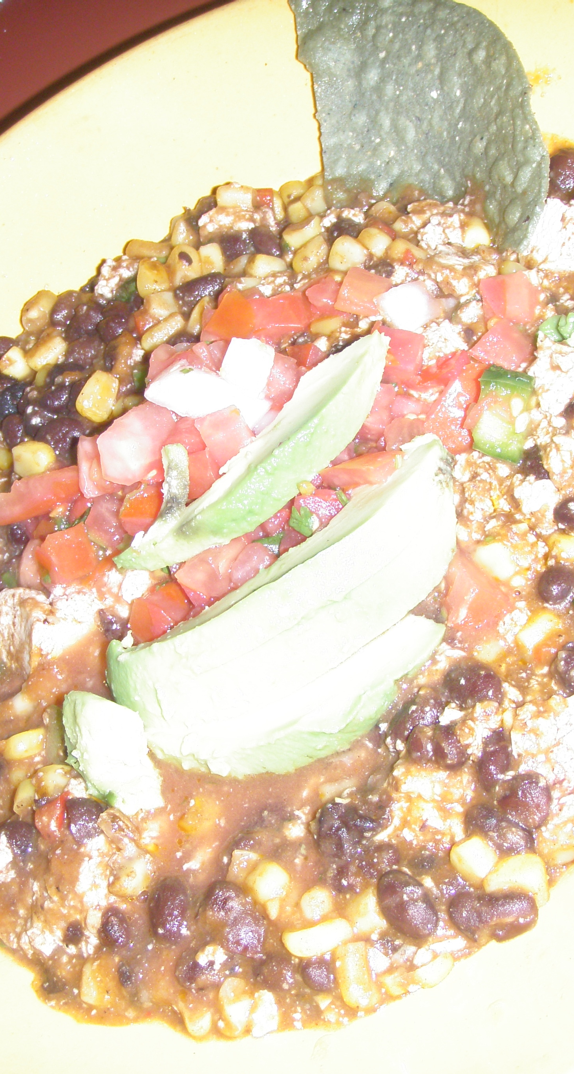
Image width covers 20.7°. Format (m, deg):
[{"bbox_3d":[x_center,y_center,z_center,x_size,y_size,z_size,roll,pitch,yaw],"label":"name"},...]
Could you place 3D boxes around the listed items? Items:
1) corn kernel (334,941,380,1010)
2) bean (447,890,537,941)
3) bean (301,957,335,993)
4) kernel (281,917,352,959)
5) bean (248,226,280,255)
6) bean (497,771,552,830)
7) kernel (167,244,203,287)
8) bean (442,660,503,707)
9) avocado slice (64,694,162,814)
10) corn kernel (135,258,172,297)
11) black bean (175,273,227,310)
[{"bbox_3d":[0.013,0.079,0.283,0.007,0.006,0.011,-31,53,10],"label":"corn kernel"},{"bbox_3d":[0.036,0.066,0.275,0.015,0.007,0.008,-3,61,6],"label":"bean"},{"bbox_3d":[0.005,0.075,0.269,0.007,0.006,0.006,17,72,34],"label":"bean"},{"bbox_3d":[0.006,0.073,0.284,0.013,0.006,0.007,-19,55,19],"label":"kernel"},{"bbox_3d":[-0.005,-0.070,0.369,0.007,0.007,0.010,-43,51,0],"label":"bean"},{"bbox_3d":[0.042,0.046,0.276,0.009,0.009,0.012,-39,52,4],"label":"bean"},{"bbox_3d":[-0.024,-0.062,0.360,0.008,0.006,0.010,0,63,28],"label":"kernel"},{"bbox_3d":[0.033,0.026,0.275,0.012,0.007,0.008,6,66,31],"label":"bean"},{"bbox_3d":[-0.033,0.041,0.299,0.015,0.011,0.026,-37,52,4],"label":"avocado slice"},{"bbox_3d":[-0.030,-0.058,0.350,0.007,0.006,0.008,-17,60,-2],"label":"corn kernel"},{"bbox_3d":[-0.019,-0.054,0.344,0.012,0.006,0.007,-28,61,-8],"label":"black bean"}]

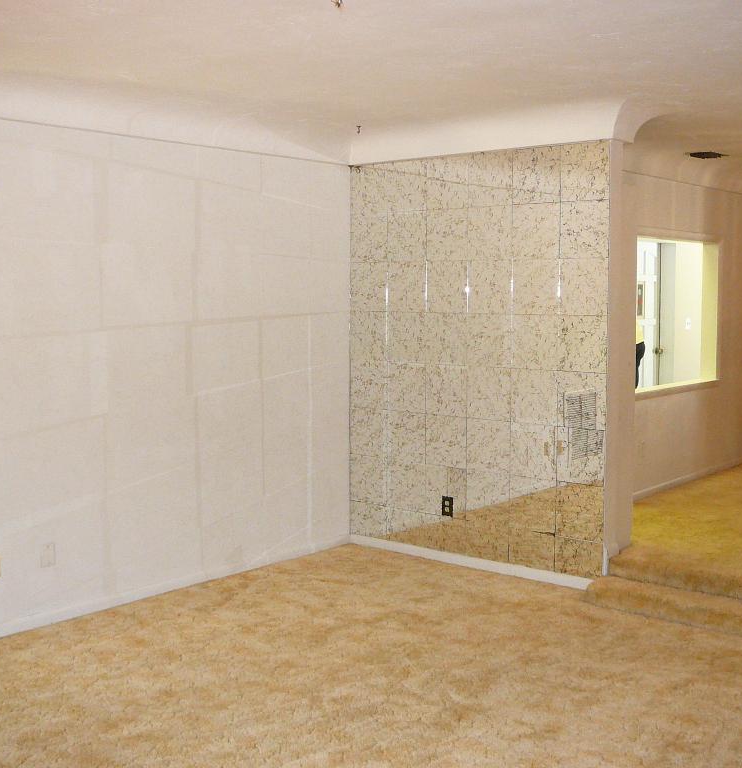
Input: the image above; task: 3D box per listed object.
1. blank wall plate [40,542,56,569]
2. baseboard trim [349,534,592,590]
[{"bbox_3d":[-1.582,0.845,5.080,0.008,0.113,0.072,4,6,40],"label":"blank wall plate"},{"bbox_3d":[0.522,1.052,6.182,1.750,0.068,0.020,4,6,41],"label":"baseboard trim"}]

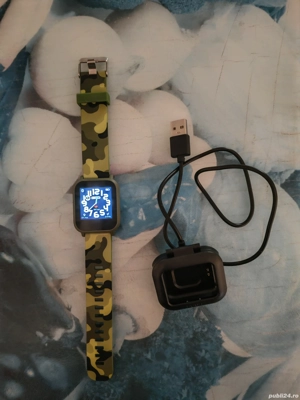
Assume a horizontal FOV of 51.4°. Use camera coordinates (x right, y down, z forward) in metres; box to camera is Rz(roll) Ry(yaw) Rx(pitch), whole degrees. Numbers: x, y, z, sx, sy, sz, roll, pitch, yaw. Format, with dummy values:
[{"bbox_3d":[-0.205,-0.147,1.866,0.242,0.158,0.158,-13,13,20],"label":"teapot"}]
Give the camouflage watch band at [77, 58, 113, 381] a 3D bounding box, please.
[{"bbox_3d":[-0.040,0.015,0.234,0.025,0.009,0.242,-2,88,0],"label":"camouflage watch band"}]

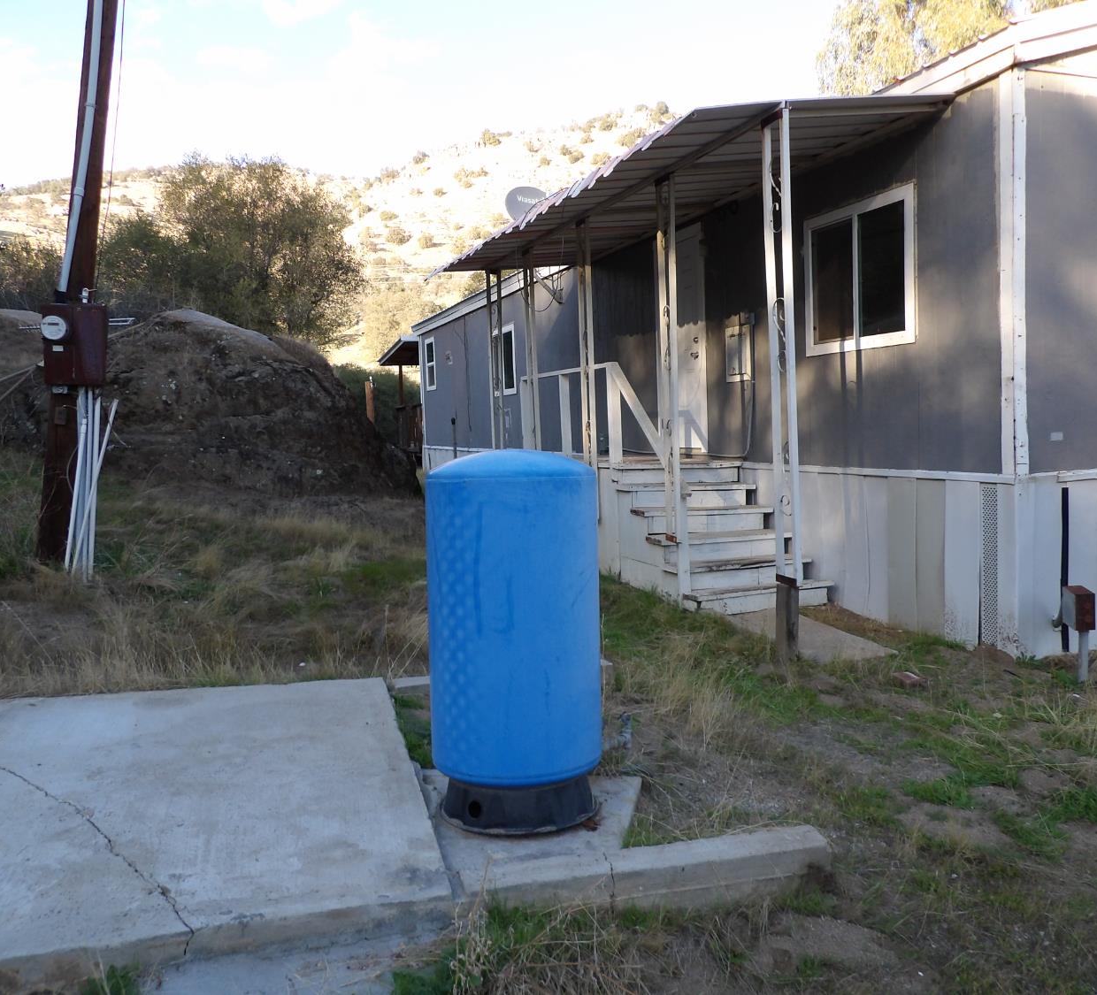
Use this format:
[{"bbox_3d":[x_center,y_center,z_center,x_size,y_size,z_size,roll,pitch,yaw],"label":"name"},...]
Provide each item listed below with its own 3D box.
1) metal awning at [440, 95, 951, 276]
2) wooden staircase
[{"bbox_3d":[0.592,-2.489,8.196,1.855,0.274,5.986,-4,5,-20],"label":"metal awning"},{"bbox_3d":[1.371,0.275,7.514,1.233,1.075,1.518,-4,5,-20],"label":"wooden staircase"}]

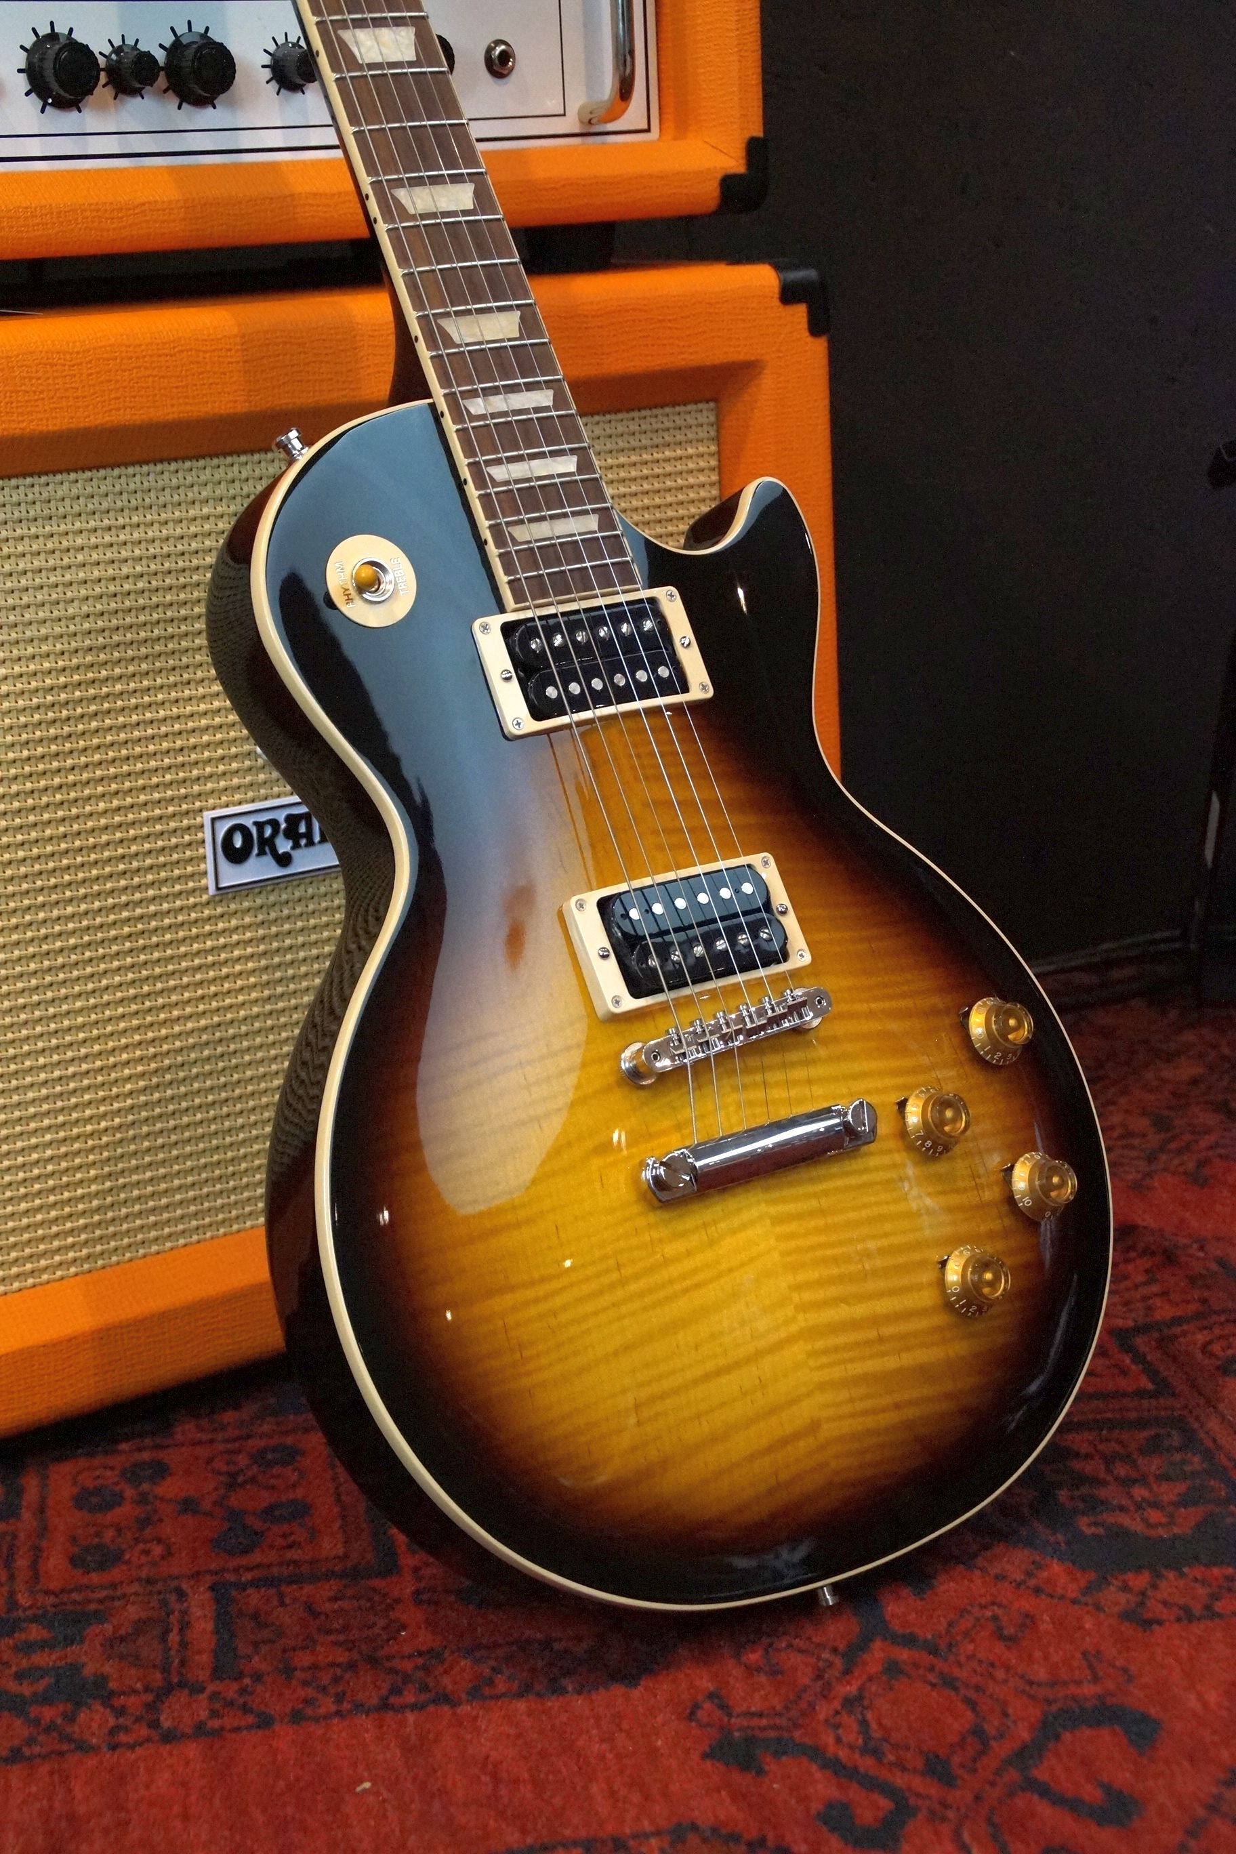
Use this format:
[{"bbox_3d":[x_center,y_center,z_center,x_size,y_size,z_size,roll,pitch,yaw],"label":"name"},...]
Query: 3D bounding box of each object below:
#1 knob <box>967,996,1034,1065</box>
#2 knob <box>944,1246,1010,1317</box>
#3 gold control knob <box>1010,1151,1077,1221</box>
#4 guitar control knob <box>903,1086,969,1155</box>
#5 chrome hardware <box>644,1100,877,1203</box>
[{"bbox_3d":[0.145,0.037,1.153,0.026,0.026,0.013,-15,-6,-32],"label":"knob"},{"bbox_3d":[0.131,0.127,1.112,0.026,0.026,0.013,-15,-6,-32],"label":"knob"},{"bbox_3d":[0.160,0.095,1.145,0.026,0.026,0.013,-15,-6,-32],"label":"gold control knob"},{"bbox_3d":[0.118,0.070,1.121,0.026,0.026,0.013,-15,-6,-32],"label":"guitar control knob"},{"bbox_3d":[0.051,0.078,1.073,0.097,0.017,0.013,-14,-10,-34],"label":"chrome hardware"}]

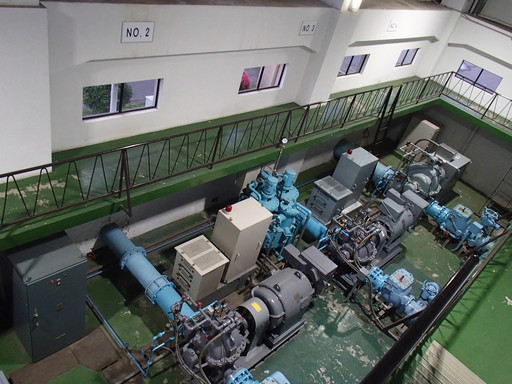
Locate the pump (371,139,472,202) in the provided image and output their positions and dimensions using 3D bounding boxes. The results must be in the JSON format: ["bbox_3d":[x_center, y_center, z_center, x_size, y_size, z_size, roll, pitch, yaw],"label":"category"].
[{"bbox_3d":[6.087,-0.540,14.947,1.680,1.501,3.718,38,39,28],"label":"pump"}]

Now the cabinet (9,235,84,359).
[{"bbox_3d":[-3.457,1.838,6.979,0.622,1.952,0.922,38,39,28],"label":"cabinet"}]

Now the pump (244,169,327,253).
[{"bbox_3d":[0.822,0.488,11.040,1.716,1.659,1.859,38,39,28],"label":"pump"}]

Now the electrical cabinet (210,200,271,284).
[{"bbox_3d":[-0.378,1.084,9.290,0.701,1.573,1.001,38,39,28],"label":"electrical cabinet"}]

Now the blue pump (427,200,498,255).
[{"bbox_3d":[6.940,0.927,13.635,2.038,0.822,1.680,38,39,28],"label":"blue pump"}]

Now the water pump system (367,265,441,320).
[{"bbox_3d":[3.545,2.331,10.210,1.359,0.751,1.073,38,39,28],"label":"water pump system"}]

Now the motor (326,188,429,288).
[{"bbox_3d":[3.497,1.234,11.663,1.466,1.073,4.111,38,39,28],"label":"motor"}]

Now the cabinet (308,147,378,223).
[{"bbox_3d":[2.680,-0.218,12.487,0.901,1.573,2.159,38,39,28],"label":"cabinet"}]

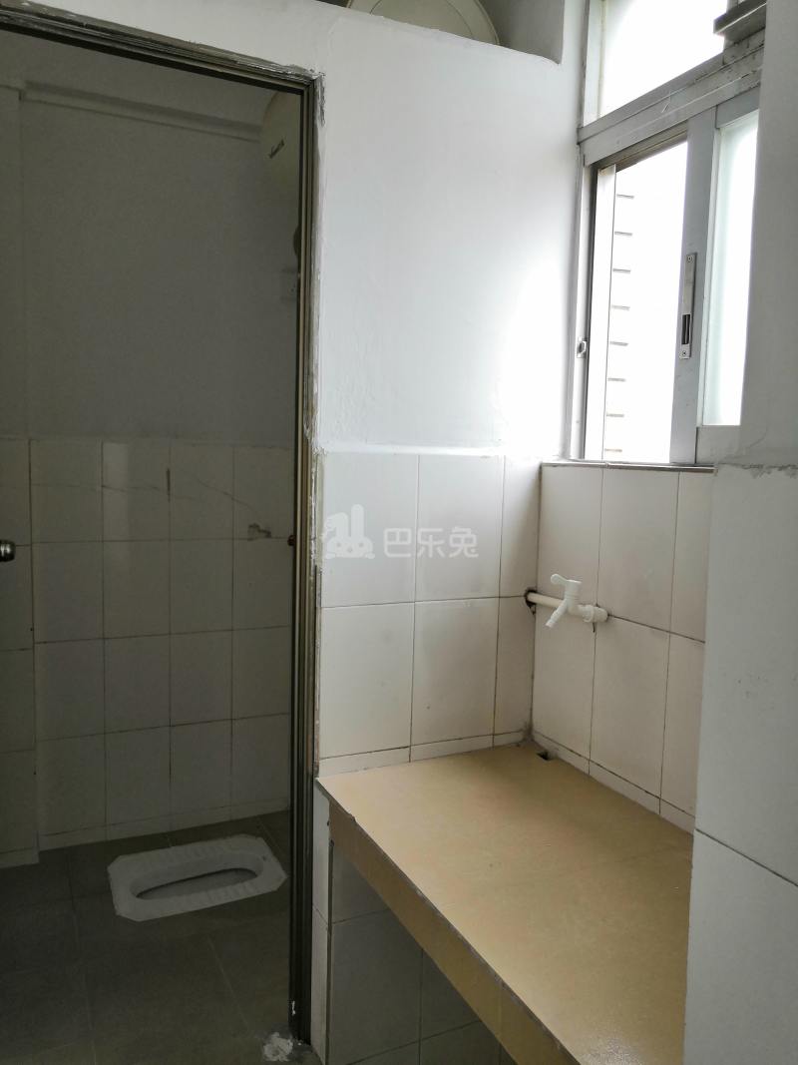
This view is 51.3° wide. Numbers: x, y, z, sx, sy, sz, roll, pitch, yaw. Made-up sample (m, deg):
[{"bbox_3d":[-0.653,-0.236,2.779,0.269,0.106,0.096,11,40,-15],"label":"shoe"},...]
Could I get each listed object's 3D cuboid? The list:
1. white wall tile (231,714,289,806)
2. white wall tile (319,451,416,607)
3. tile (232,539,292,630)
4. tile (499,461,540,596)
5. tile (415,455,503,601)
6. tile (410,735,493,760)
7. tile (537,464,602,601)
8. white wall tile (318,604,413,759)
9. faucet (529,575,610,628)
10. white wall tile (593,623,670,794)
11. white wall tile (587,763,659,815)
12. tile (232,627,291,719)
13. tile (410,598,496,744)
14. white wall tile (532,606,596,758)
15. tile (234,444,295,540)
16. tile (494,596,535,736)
[{"bbox_3d":[-0.467,0.766,2.811,0.200,0.300,0.010,-1,6,-25],"label":"white wall tile"},{"bbox_3d":[-0.056,-0.006,1.628,0.200,0.300,0.010,-1,6,-25],"label":"white wall tile"},{"bbox_3d":[-0.452,0.169,2.755,0.200,0.300,0.010,-1,6,-25],"label":"tile"},{"bbox_3d":[0.259,-0.011,1.774,0.094,0.297,0.010,-1,6,-25],"label":"tile"},{"bbox_3d":[0.125,-0.009,1.713,0.200,0.300,0.010,-1,6,-25],"label":"tile"},{"bbox_3d":[0.114,0.460,1.779,0.202,0.032,0.010,-1,6,-25],"label":"tile"},{"bbox_3d":[0.351,0.005,1.701,0.010,0.281,0.202,-1,6,-25],"label":"tile"},{"bbox_3d":[-0.065,0.296,1.677,0.202,0.304,0.010,-1,6,-25],"label":"white wall tile"},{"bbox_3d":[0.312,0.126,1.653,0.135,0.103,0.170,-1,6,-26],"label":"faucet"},{"bbox_3d":[0.430,0.313,1.548,0.010,0.300,0.200,-1,6,-25],"label":"white wall tile"},{"bbox_3d":[0.432,0.486,1.587,0.010,0.032,0.200,-1,6,-26],"label":"white wall tile"},{"bbox_3d":[-0.464,0.474,2.814,0.201,0.304,0.010,-1,6,-23],"label":"tile"},{"bbox_3d":[0.118,0.292,1.763,0.202,0.304,0.010,-1,6,-25],"label":"tile"},{"bbox_3d":[0.348,0.299,1.752,0.010,0.304,0.205,-1,6,-26],"label":"white wall tile"},{"bbox_3d":[-0.445,-0.129,2.727,0.200,0.300,0.010,-1,6,-25],"label":"tile"},{"bbox_3d":[0.251,0.286,1.802,0.094,0.300,0.010,-1,6,-25],"label":"tile"}]

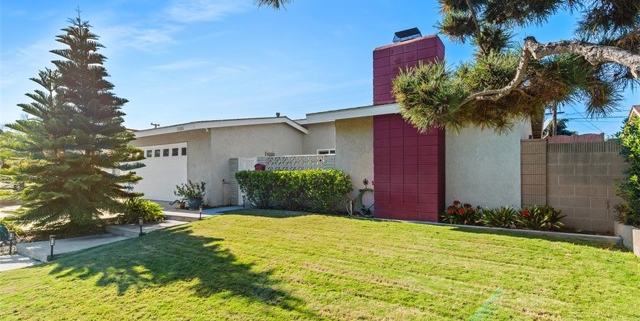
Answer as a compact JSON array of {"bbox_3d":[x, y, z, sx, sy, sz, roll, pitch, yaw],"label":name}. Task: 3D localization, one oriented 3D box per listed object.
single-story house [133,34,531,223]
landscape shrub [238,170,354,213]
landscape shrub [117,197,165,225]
[{"bbox_3d":[-0.300,-0.370,14.000,16.000,3.900,10.300,-1,-2,32],"label":"single-story house"},{"bbox_3d":[-0.820,0.820,8.900,3.500,1.100,0.850,-1,-2,32],"label":"landscape shrub"},{"bbox_3d":[-4.450,1.190,7.900,1.100,0.600,1.000,-1,-2,32],"label":"landscape shrub"}]

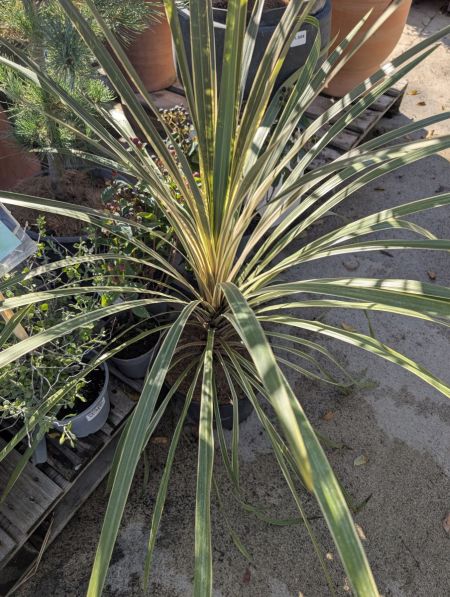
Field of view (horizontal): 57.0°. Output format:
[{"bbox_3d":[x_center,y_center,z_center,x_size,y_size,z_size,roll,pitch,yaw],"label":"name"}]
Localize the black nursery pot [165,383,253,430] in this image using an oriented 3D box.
[{"bbox_3d":[-0.025,0.240,1.295,0.312,0.250,0.312,0,50,0],"label":"black nursery pot"}]

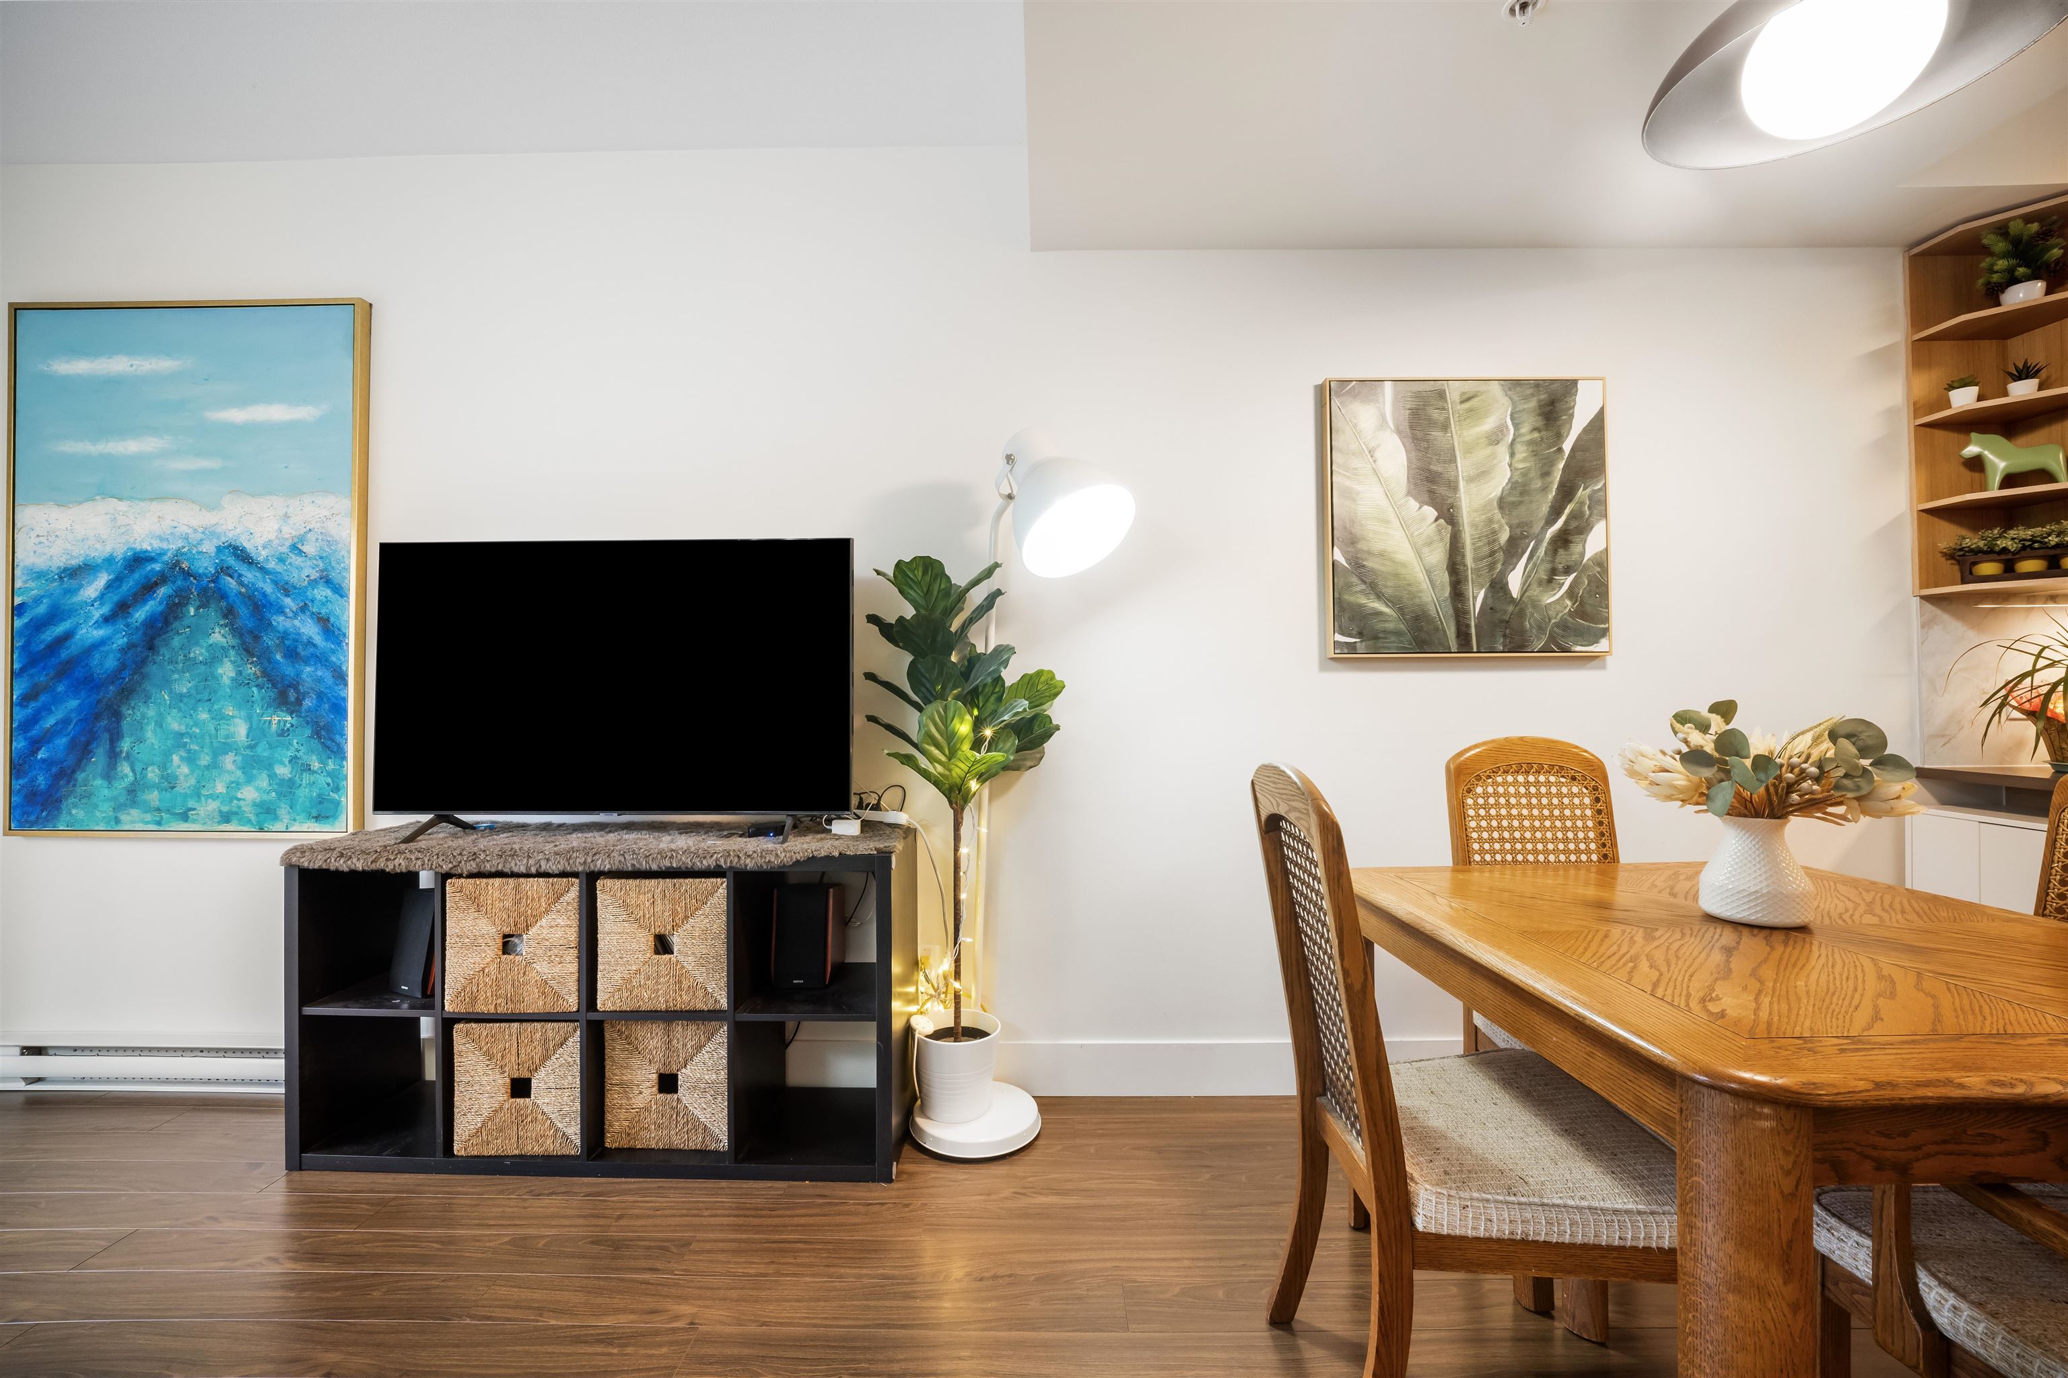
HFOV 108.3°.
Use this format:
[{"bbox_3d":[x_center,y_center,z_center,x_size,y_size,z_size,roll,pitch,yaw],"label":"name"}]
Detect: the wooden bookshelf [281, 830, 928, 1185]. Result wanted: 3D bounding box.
[{"bbox_3d":[-1.062,0.775,1.973,1.470,0.780,0.390,0,0,2],"label":"wooden bookshelf"}]

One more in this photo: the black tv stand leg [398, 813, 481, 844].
[{"bbox_3d":[-1.535,0.353,1.935,0.040,0.057,0.215,0,0,1],"label":"black tv stand leg"}]

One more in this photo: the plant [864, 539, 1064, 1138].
[{"bbox_3d":[-0.186,0.390,1.950,0.510,1.470,0.430,0,0,0],"label":"plant"}]

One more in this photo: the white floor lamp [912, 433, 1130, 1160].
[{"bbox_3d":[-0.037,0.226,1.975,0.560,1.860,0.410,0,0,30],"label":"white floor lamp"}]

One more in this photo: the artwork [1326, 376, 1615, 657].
[{"bbox_3d":[1.240,-0.486,2.125,0.790,0.790,0.035,0,0,0],"label":"artwork"}]

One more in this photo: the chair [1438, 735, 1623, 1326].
[{"bbox_3d":[1.185,0.638,1.575,0.460,1.040,0.540,0,0,0],"label":"chair"}]

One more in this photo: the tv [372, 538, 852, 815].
[{"bbox_3d":[-1.088,-0.035,1.935,1.235,0.710,0.065,0,0,1],"label":"tv"}]

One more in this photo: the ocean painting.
[{"bbox_3d":[-2.445,-0.343,2.165,1.010,1.530,0.040,0,0,1],"label":"ocean painting"}]

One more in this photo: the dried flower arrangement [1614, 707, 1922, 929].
[{"bbox_3d":[1.310,0.215,1.350,0.430,0.390,0.370,0,0,0],"label":"dried flower arrangement"}]

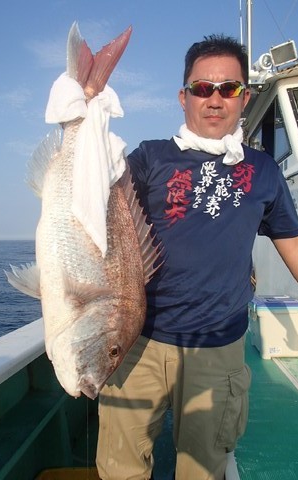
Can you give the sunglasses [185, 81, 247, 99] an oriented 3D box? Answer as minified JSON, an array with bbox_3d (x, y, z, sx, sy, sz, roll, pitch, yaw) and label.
[{"bbox_3d":[0.168,-0.373,0.982,0.147,0.046,0.135,0,16,7],"label":"sunglasses"}]

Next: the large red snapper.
[{"bbox_3d":[-0.142,-0.063,0.825,0.320,0.790,0.140,0,0,-25],"label":"large red snapper"}]

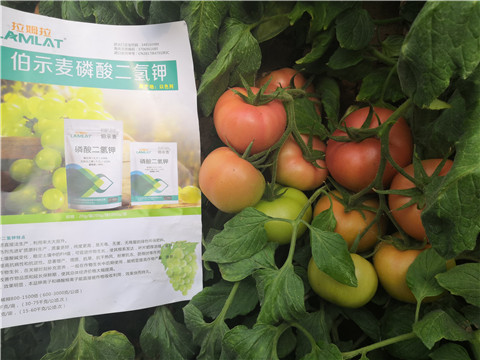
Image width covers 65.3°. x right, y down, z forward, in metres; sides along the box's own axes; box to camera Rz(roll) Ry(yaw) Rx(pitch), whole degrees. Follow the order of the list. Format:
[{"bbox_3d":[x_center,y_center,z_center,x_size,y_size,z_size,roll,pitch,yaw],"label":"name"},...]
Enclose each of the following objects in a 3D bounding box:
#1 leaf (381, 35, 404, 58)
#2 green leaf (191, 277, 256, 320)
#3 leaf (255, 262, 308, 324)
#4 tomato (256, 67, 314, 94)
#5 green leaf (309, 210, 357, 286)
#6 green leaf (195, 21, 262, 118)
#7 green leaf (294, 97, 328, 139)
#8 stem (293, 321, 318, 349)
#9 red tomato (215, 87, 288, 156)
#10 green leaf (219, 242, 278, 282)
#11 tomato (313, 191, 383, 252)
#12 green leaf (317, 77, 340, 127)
[{"bbox_3d":[0.213,-0.185,0.520,0.038,0.036,0.018,0,6,0],"label":"leaf"},{"bbox_3d":[-0.018,0.137,0.430,0.078,0.052,0.022,6,-12,2],"label":"green leaf"},{"bbox_3d":[0.042,0.118,0.385,0.053,0.062,0.028,6,-6,0],"label":"leaf"},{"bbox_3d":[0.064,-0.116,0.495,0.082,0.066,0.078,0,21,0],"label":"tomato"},{"bbox_3d":[0.090,0.069,0.365,0.043,0.074,0.020,-36,-9,-4],"label":"green leaf"},{"bbox_3d":[-0.010,-0.120,0.395,0.054,0.102,0.028,26,6,15],"label":"green leaf"},{"bbox_3d":[0.078,-0.068,0.410,0.038,0.045,0.020,-12,-6,2],"label":"green leaf"},{"bbox_3d":[0.069,0.164,0.395,0.027,0.032,0.014,0,6,0],"label":"stem"},{"bbox_3d":[0.010,-0.065,0.410,0.080,0.072,0.080,5,37,-3],"label":"red tomato"},{"bbox_3d":[0.007,0.082,0.375,0.061,0.040,0.024,-15,0,-1],"label":"green leaf"},{"bbox_3d":[0.121,0.047,0.420,0.077,0.068,0.077,0,49,0],"label":"tomato"},{"bbox_3d":[0.099,-0.087,0.420,0.026,0.058,0.022,-12,-6,3],"label":"green leaf"}]

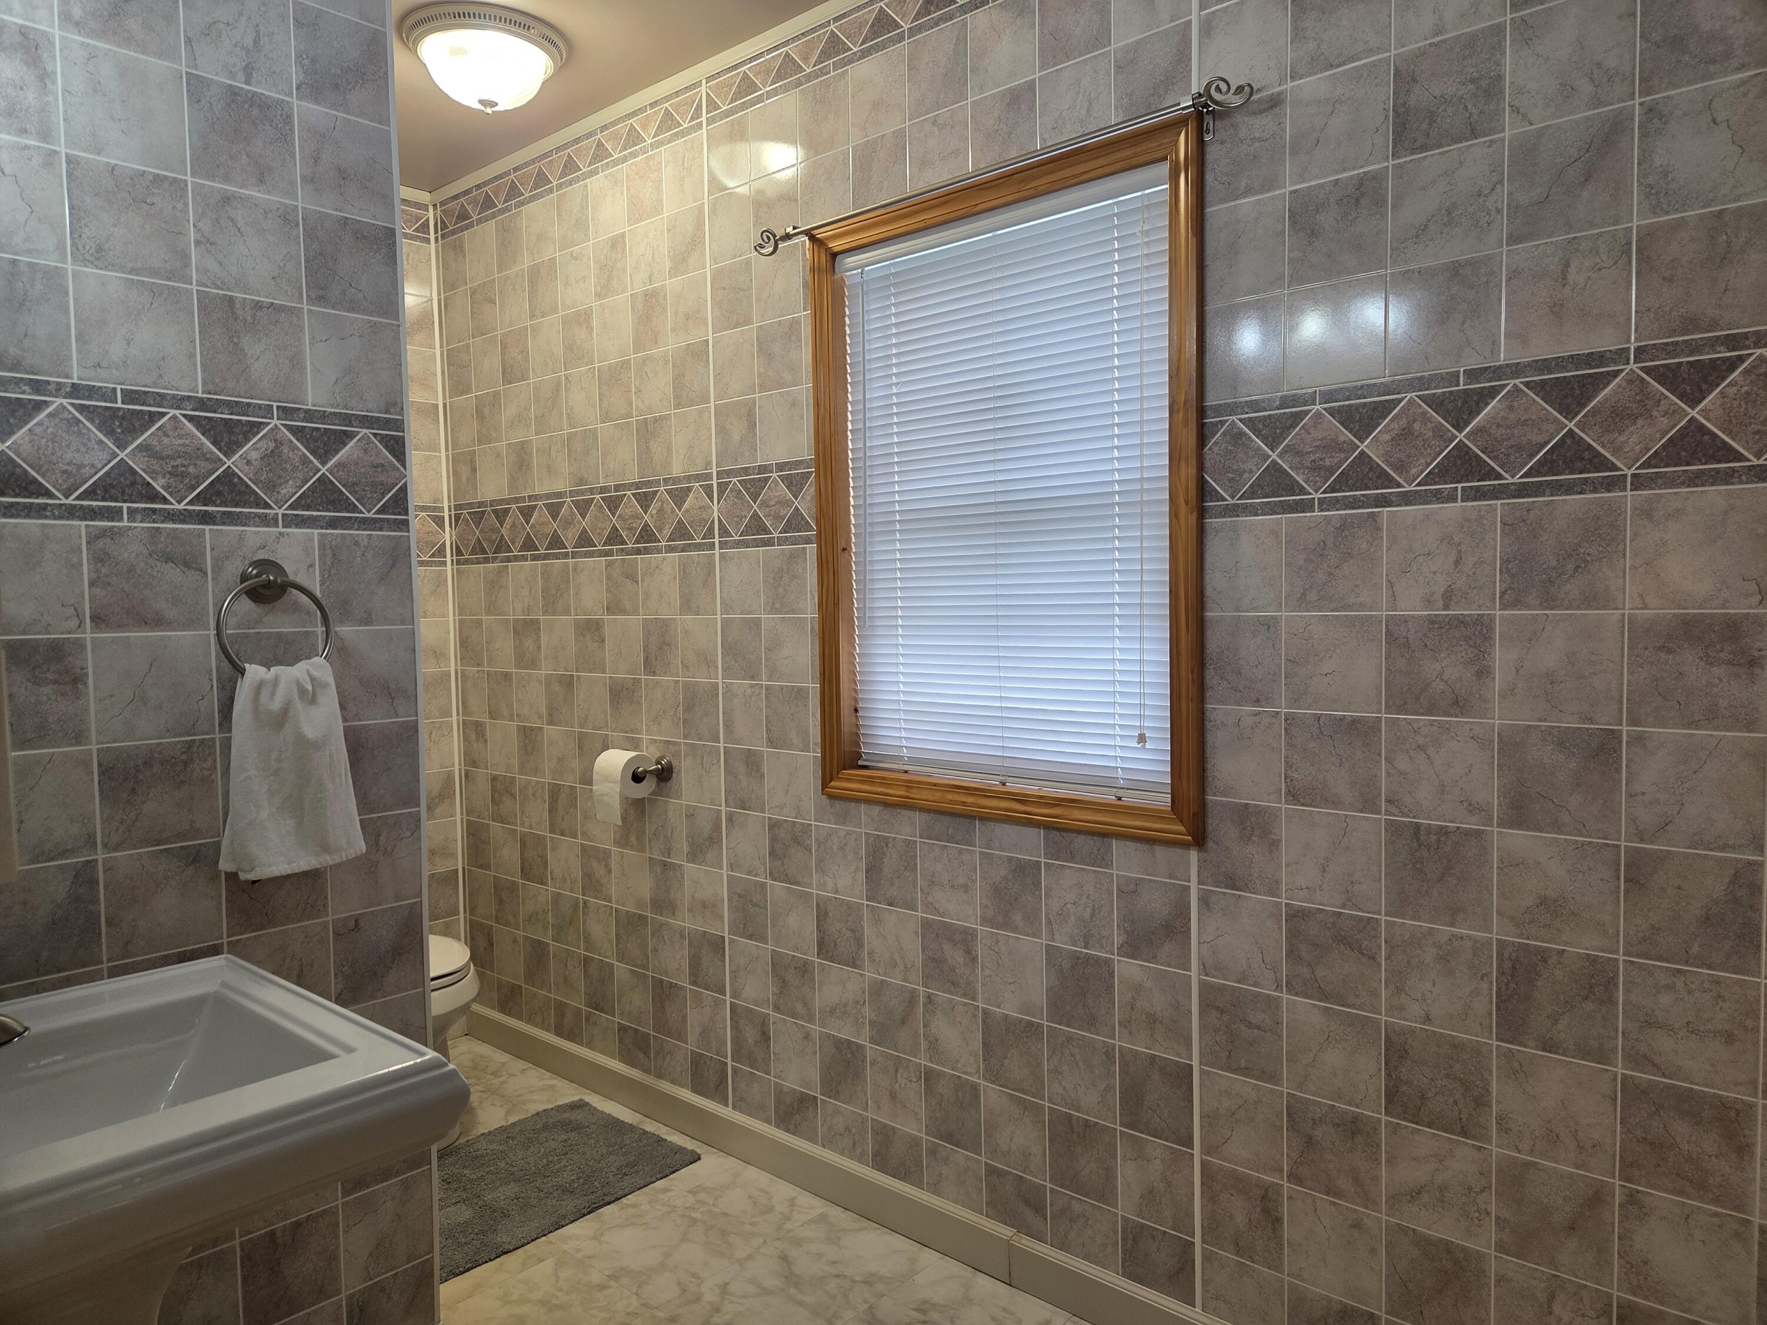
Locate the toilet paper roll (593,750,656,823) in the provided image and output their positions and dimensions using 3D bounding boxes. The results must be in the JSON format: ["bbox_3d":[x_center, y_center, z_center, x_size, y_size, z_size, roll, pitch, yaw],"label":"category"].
[{"bbox_3d":[-0.639,0.308,2.918,0.099,0.169,0.111,2,4,42],"label":"toilet paper roll"}]

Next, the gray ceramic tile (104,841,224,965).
[{"bbox_3d":[-1.032,0.341,1.686,0.010,0.150,0.150,2,4,44],"label":"gray ceramic tile"}]

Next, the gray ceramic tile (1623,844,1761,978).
[{"bbox_3d":[1.034,0.316,1.501,0.150,0.151,0.010,2,4,42],"label":"gray ceramic tile"}]

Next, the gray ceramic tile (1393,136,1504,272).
[{"bbox_3d":[0.793,-0.644,1.655,0.152,0.153,0.010,2,4,42],"label":"gray ceramic tile"}]

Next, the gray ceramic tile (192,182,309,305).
[{"bbox_3d":[-0.941,-0.619,1.742,0.010,0.150,0.150,2,4,42],"label":"gray ceramic tile"}]

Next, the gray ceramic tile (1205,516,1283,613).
[{"bbox_3d":[0.574,-0.155,1.885,0.150,0.150,0.010,2,4,42],"label":"gray ceramic tile"}]

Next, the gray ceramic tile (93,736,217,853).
[{"bbox_3d":[-1.030,0.188,1.673,0.010,0.150,0.152,2,4,42],"label":"gray ceramic tile"}]

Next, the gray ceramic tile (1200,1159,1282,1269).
[{"bbox_3d":[0.596,0.913,1.945,0.147,0.151,0.010,2,4,42],"label":"gray ceramic tile"}]

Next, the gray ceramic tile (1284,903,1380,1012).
[{"bbox_3d":[0.697,0.457,1.815,0.150,0.150,0.010,2,4,42],"label":"gray ceramic tile"}]

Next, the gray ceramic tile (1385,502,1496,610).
[{"bbox_3d":[0.798,-0.148,1.679,0.150,0.150,0.010,2,4,42],"label":"gray ceramic tile"}]

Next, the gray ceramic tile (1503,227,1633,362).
[{"bbox_3d":[0.907,-0.486,1.559,0.150,0.149,0.010,2,4,42],"label":"gray ceramic tile"}]

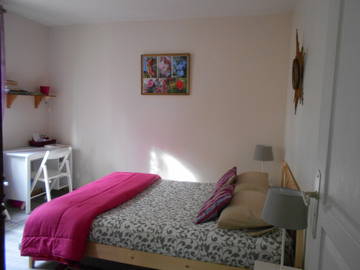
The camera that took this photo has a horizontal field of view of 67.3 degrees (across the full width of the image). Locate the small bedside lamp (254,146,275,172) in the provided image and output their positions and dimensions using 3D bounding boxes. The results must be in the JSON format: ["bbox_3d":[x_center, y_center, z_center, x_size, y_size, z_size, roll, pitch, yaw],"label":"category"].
[{"bbox_3d":[1.002,0.358,3.216,0.222,0.423,0.222,3,6,15],"label":"small bedside lamp"}]

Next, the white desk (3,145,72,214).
[{"bbox_3d":[-1.975,0.557,3.720,0.534,0.705,0.821,3,6,15],"label":"white desk"}]

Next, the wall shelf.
[{"bbox_3d":[-2.098,-0.472,3.757,0.192,0.207,0.816,3,6,15],"label":"wall shelf"}]

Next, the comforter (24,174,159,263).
[{"bbox_3d":[-0.750,0.713,2.743,0.695,0.403,1.481,3,6,15],"label":"comforter"}]

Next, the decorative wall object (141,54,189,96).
[{"bbox_3d":[-0.205,-0.833,3.739,0.716,0.554,0.025,3,6,15],"label":"decorative wall object"}]

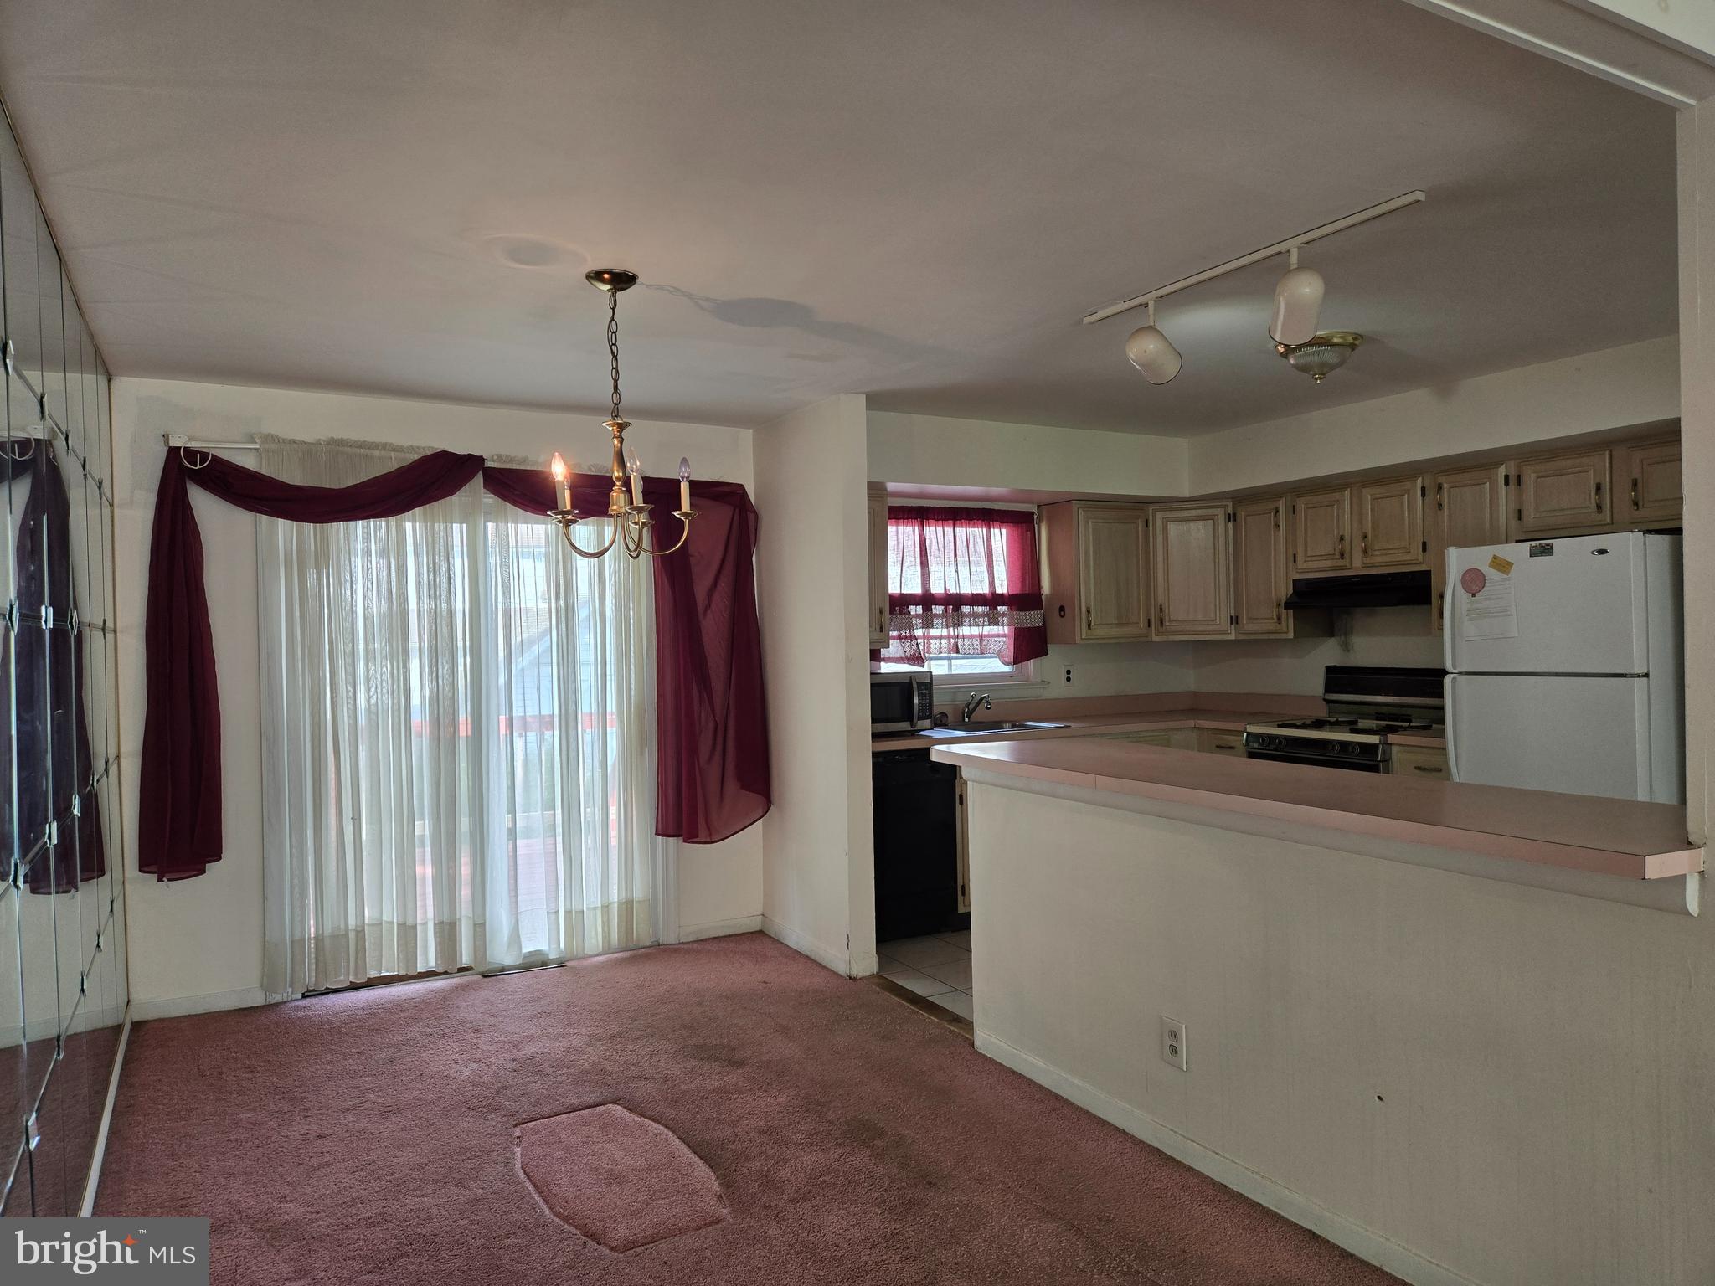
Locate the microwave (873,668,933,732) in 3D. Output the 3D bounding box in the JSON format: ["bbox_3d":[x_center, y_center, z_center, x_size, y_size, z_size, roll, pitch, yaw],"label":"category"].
[{"bbox_3d":[0.071,0.282,5.597,0.480,0.285,0.370,-1,1,-29],"label":"microwave"}]

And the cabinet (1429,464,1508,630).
[{"bbox_3d":[2.837,-0.401,5.106,0.320,0.750,0.385,-1,1,-29],"label":"cabinet"}]

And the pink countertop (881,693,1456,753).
[{"bbox_3d":[1.360,0.403,5.285,2.720,0.155,2.150,-1,1,-29],"label":"pink countertop"}]

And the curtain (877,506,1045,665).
[{"bbox_3d":[0.559,-0.289,5.998,1.110,0.830,0.080,-1,1,-29],"label":"curtain"}]

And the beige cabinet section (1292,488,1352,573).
[{"bbox_3d":[2.472,-0.573,5.847,0.317,0.416,0.357,-2,1,-30],"label":"beige cabinet section"}]

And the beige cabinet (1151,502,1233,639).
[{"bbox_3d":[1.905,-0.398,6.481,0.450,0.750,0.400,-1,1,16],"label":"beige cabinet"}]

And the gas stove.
[{"bbox_3d":[2.413,0.737,5.530,0.670,1.200,0.760,-1,1,-29],"label":"gas stove"}]

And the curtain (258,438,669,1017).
[{"bbox_3d":[-1.617,0.286,4.844,1.603,2.210,0.100,-1,1,-29],"label":"curtain"}]

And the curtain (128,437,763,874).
[{"bbox_3d":[-1.553,0.080,4.845,2.532,1.670,0.140,-1,1,-29],"label":"curtain"}]

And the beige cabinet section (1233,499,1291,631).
[{"bbox_3d":[2.291,-0.409,6.176,0.317,0.753,0.385,-2,1,-30],"label":"beige cabinet section"}]

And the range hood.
[{"bbox_3d":[2.513,-0.252,5.551,0.420,0.156,0.760,-1,1,-29],"label":"range hood"}]

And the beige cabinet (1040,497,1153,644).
[{"bbox_3d":[1.311,-0.382,6.305,0.545,0.761,0.320,-1,1,-29],"label":"beige cabinet"}]

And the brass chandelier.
[{"bbox_3d":[-0.656,-0.616,3.092,0.410,0.775,0.410,-1,1,-29],"label":"brass chandelier"}]

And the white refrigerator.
[{"bbox_3d":[2.881,0.481,4.446,0.770,1.735,0.760,-1,1,-29],"label":"white refrigerator"}]

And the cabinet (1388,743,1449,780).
[{"bbox_3d":[2.738,0.892,5.053,0.610,0.880,0.385,-1,1,-29],"label":"cabinet"}]

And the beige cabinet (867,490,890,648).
[{"bbox_3d":[-0.100,-0.348,5.520,0.435,0.761,0.310,-1,1,-29],"label":"beige cabinet"}]

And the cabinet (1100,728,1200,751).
[{"bbox_3d":[1.357,0.902,6.214,0.680,0.880,0.610,-1,1,-29],"label":"cabinet"}]

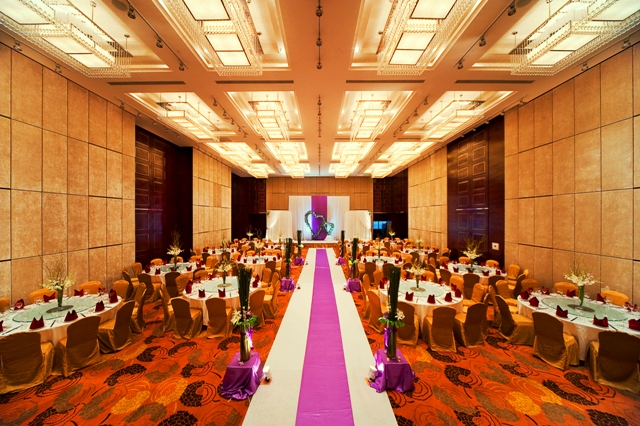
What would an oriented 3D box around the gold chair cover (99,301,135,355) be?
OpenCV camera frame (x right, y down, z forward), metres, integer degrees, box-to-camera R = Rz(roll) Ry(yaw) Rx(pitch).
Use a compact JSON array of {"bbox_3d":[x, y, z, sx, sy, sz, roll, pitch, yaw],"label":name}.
[{"bbox_3d":[-4.530,2.452,4.726,0.570,0.930,0.460,0,-1,8],"label":"gold chair cover"}]

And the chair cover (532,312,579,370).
[{"bbox_3d":[4.544,2.381,4.129,0.580,0.915,0.470,0,-1,-25],"label":"chair cover"}]

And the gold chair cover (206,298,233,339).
[{"bbox_3d":[-2.470,2.479,5.223,0.460,0.940,0.560,0,-1,-11],"label":"gold chair cover"}]

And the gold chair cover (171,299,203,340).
[{"bbox_3d":[-3.220,2.479,5.238,0.460,0.940,0.560,0,-1,9],"label":"gold chair cover"}]

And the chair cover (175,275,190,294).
[{"bbox_3d":[-4.165,2.422,6.653,0.580,0.915,0.470,0,-1,25],"label":"chair cover"}]

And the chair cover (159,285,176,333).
[{"bbox_3d":[-3.761,2.402,5.438,0.580,0.915,0.470,1,-1,-32],"label":"chair cover"}]

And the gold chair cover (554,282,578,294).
[{"bbox_3d":[6.860,2.468,5.896,0.460,0.930,0.570,-1,-1,41],"label":"gold chair cover"}]

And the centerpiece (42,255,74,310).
[{"bbox_3d":[-5.957,1.569,4.842,0.500,1.240,0.500,0,-1,0],"label":"centerpiece"}]

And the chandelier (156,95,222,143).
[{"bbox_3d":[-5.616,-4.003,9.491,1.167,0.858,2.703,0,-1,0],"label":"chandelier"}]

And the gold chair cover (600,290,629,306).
[{"bbox_3d":[7.180,2.479,5.218,0.560,0.940,0.460,0,-1,-28],"label":"gold chair cover"}]

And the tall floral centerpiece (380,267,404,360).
[{"bbox_3d":[1.238,1.705,3.627,0.410,1.550,0.410,0,-1,0],"label":"tall floral centerpiece"}]

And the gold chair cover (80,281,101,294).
[{"bbox_3d":[-6.620,2.470,6.036,0.460,0.930,0.570,0,-1,-29],"label":"gold chair cover"}]

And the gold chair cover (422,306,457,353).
[{"bbox_3d":[2.562,2.388,4.599,0.470,0.915,0.580,0,-1,5],"label":"gold chair cover"}]

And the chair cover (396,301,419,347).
[{"bbox_3d":[2.000,2.455,4.926,0.460,0.930,0.570,0,-1,23],"label":"chair cover"}]

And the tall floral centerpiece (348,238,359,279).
[{"bbox_3d":[1.286,1.754,8.164,0.410,1.570,0.410,0,-1,0],"label":"tall floral centerpiece"}]

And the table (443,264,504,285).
[{"bbox_3d":[5.732,2.522,8.028,2.030,0.760,2.030,0,-1,0],"label":"table"}]

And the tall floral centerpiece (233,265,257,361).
[{"bbox_3d":[-1.210,1.642,3.454,0.420,1.510,0.400,0,-1,0],"label":"tall floral centerpiece"}]

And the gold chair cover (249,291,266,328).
[{"bbox_3d":[-1.790,2.483,5.598,0.560,0.940,0.460,-1,-1,41],"label":"gold chair cover"}]

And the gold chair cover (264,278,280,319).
[{"bbox_3d":[-1.416,2.413,6.129,0.580,0.915,0.470,0,-1,-10],"label":"gold chair cover"}]

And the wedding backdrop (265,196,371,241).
[{"bbox_3d":[-0.190,0.533,20.294,10.000,4.200,0.500,0,-1,0],"label":"wedding backdrop"}]

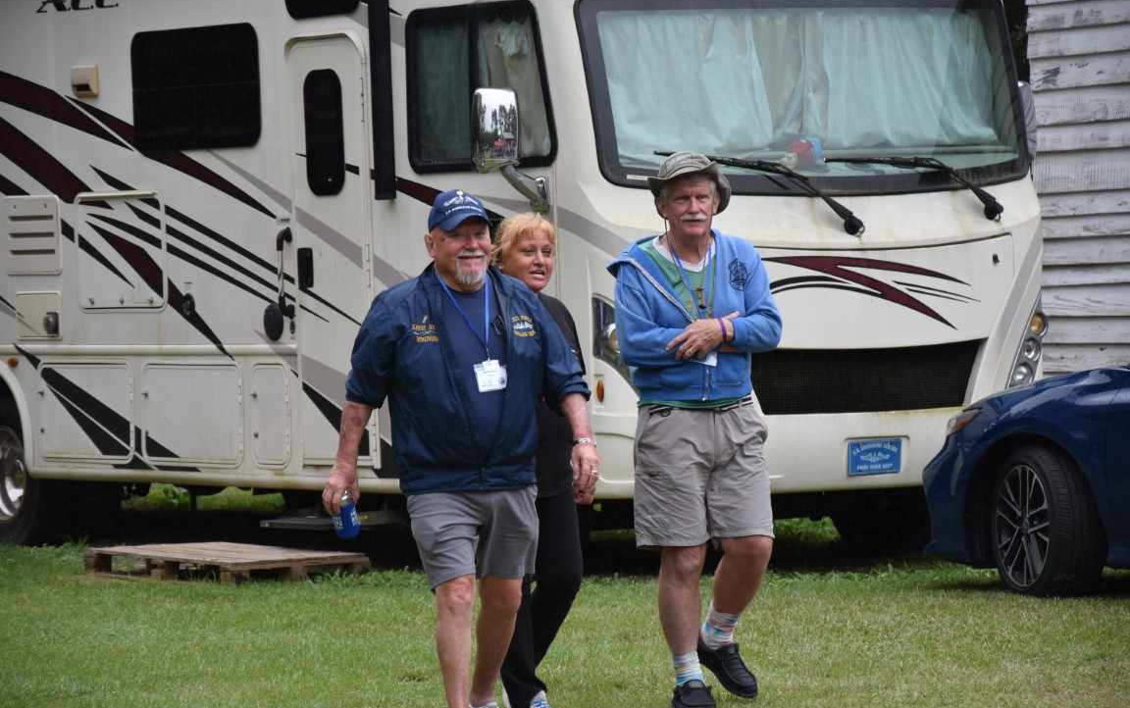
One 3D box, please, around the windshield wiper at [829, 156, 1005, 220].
[{"bbox_3d":[1.503,-0.700,21.070,1.030,0.280,0.140,-3,2,-40],"label":"windshield wiper"}]

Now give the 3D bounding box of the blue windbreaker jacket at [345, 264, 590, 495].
[{"bbox_3d":[-0.303,0.084,15.300,0.720,0.710,0.420,-2,1,-12],"label":"blue windbreaker jacket"}]

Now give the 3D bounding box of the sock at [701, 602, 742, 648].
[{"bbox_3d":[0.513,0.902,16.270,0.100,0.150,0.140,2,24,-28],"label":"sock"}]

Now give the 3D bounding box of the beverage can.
[{"bbox_3d":[-0.668,0.490,15.050,0.072,0.135,0.072,-13,15,0],"label":"beverage can"}]

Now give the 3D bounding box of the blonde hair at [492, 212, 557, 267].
[{"bbox_3d":[-0.126,-0.363,15.650,0.185,0.190,0.210,-2,2,-25],"label":"blonde hair"}]

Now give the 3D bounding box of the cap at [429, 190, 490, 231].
[{"bbox_3d":[-0.324,-0.437,15.050,0.175,0.140,0.265,-2,1,-17],"label":"cap"}]

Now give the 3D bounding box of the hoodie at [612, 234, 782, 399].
[{"bbox_3d":[0.416,-0.119,15.900,0.550,0.550,0.400,-2,1,-8],"label":"hoodie"}]

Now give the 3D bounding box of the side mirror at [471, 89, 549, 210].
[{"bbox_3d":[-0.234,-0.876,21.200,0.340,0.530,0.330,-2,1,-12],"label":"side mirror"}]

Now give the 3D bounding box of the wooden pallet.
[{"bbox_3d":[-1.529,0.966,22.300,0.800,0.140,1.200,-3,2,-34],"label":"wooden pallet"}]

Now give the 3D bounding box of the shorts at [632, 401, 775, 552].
[{"bbox_3d":[0.446,0.386,15.950,0.440,0.480,0.320,-2,1,-14],"label":"shorts"}]

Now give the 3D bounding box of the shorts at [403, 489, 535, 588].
[{"bbox_3d":[-0.281,0.504,15.120,0.400,0.440,0.330,-2,1,-9],"label":"shorts"}]

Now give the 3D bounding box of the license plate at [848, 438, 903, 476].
[{"bbox_3d":[1.367,0.457,21.700,0.305,0.152,0.010,-3,7,-38],"label":"license plate"}]

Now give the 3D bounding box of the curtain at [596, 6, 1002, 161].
[{"bbox_3d":[1.075,-1.211,22.000,2.300,0.720,0.250,-3,2,-38],"label":"curtain"}]

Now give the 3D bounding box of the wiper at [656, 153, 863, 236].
[{"bbox_3d":[0.815,-0.668,20.580,0.950,0.370,0.150,-2,2,-27],"label":"wiper"}]

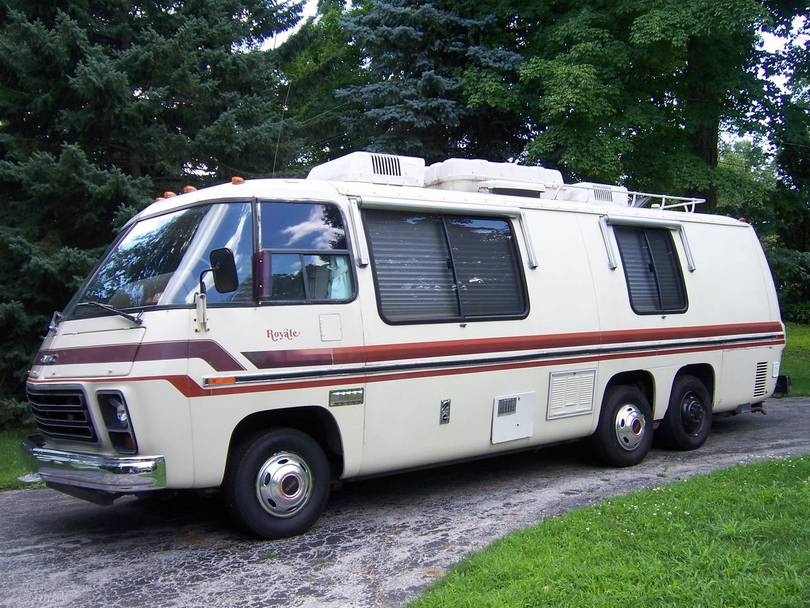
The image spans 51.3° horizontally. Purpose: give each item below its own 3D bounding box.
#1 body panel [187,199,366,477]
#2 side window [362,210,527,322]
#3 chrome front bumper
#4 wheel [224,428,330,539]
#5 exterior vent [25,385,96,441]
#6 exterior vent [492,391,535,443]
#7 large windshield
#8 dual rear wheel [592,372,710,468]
[{"bbox_3d":[-0.820,0.229,5.364,1.280,1.800,0.220,-1,-1,-38],"label":"body panel"},{"bbox_3d":[0.358,-0.269,6.281,1.520,0.830,0.080,-1,-7,-38],"label":"side window"},{"bbox_3d":[-2.275,1.011,5.617,0.500,0.250,2.200,-1,-1,-38],"label":"chrome front bumper"},{"bbox_3d":[-0.820,1.155,5.444,0.740,0.735,0.230,-1,-1,-38],"label":"wheel"},{"bbox_3d":[-2.353,0.713,5.564,0.240,0.370,1.200,-1,-1,-38],"label":"exterior vent"},{"bbox_3d":[0.855,0.896,6.625,0.450,0.370,0.050,-1,-1,-38],"label":"exterior vent"},{"bbox_3d":[-1.949,-0.275,5.915,0.800,0.760,2.300,-1,-1,-38],"label":"large windshield"},{"bbox_3d":[2.361,1.093,7.972,1.760,0.735,0.240,-1,-1,-38],"label":"dual rear wheel"}]

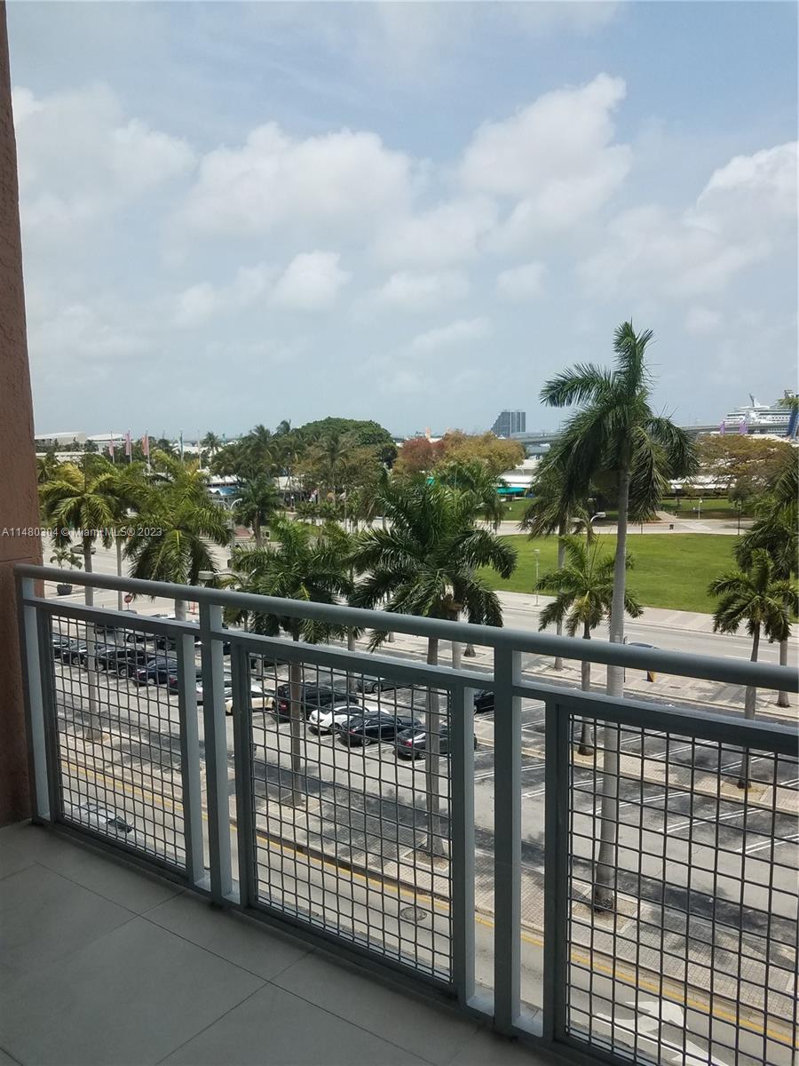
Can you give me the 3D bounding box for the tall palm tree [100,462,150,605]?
[{"bbox_3d":[-22.951,1.878,66.077,4.870,15.500,4.870,-3,7,-20],"label":"tall palm tree"}]

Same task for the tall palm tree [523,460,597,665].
[{"bbox_3d":[11.608,2.274,58.134,5.450,15.510,5.450,0,7,11],"label":"tall palm tree"}]

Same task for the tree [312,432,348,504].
[{"bbox_3d":[-13.911,-11.590,164.723,7.000,17.810,7.000,-1,6,0],"label":"tree"}]

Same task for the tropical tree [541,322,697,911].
[{"bbox_3d":[7.379,3.236,27.639,5.060,20.560,5.060,1,7,15],"label":"tropical tree"}]

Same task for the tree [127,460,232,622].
[{"bbox_3d":[-11.639,4.402,41.905,5.500,16.320,5.500,-1,6,0],"label":"tree"}]

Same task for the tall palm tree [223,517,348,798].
[{"bbox_3d":[-5.272,6.168,37.598,5.900,13.600,5.900,-1,6,0],"label":"tall palm tree"}]

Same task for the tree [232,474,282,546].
[{"bbox_3d":[-21.574,-2.813,122.419,8.540,12.140,8.540,-2,7,-10],"label":"tree"}]

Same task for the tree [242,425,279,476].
[{"bbox_3d":[-27.901,-12.293,164.620,7.200,19.630,7.200,-1,6,0],"label":"tree"}]

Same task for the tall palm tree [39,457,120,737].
[{"bbox_3d":[-17.639,3.760,45.603,4.540,16.200,4.540,-3,7,-22],"label":"tall palm tree"}]

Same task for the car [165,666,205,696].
[{"bbox_3d":[-13.424,10.267,56.266,4.650,1.470,1.830,-4,7,-25],"label":"car"}]

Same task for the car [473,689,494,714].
[{"bbox_3d":[5.456,10.495,51.906,4.650,1.460,1.830,-5,8,-31],"label":"car"}]

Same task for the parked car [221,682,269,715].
[{"bbox_3d":[-8.997,10.649,52.344,4.650,1.470,1.830,-4,7,-24],"label":"parked car"}]

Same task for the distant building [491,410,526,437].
[{"bbox_3d":[162.902,-151.518,1198.452,51.920,61.020,32.000,0,7,8],"label":"distant building"}]

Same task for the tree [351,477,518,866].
[{"bbox_3d":[1.393,5.488,31.872,6.530,15.310,6.530,-1,6,2],"label":"tree"}]

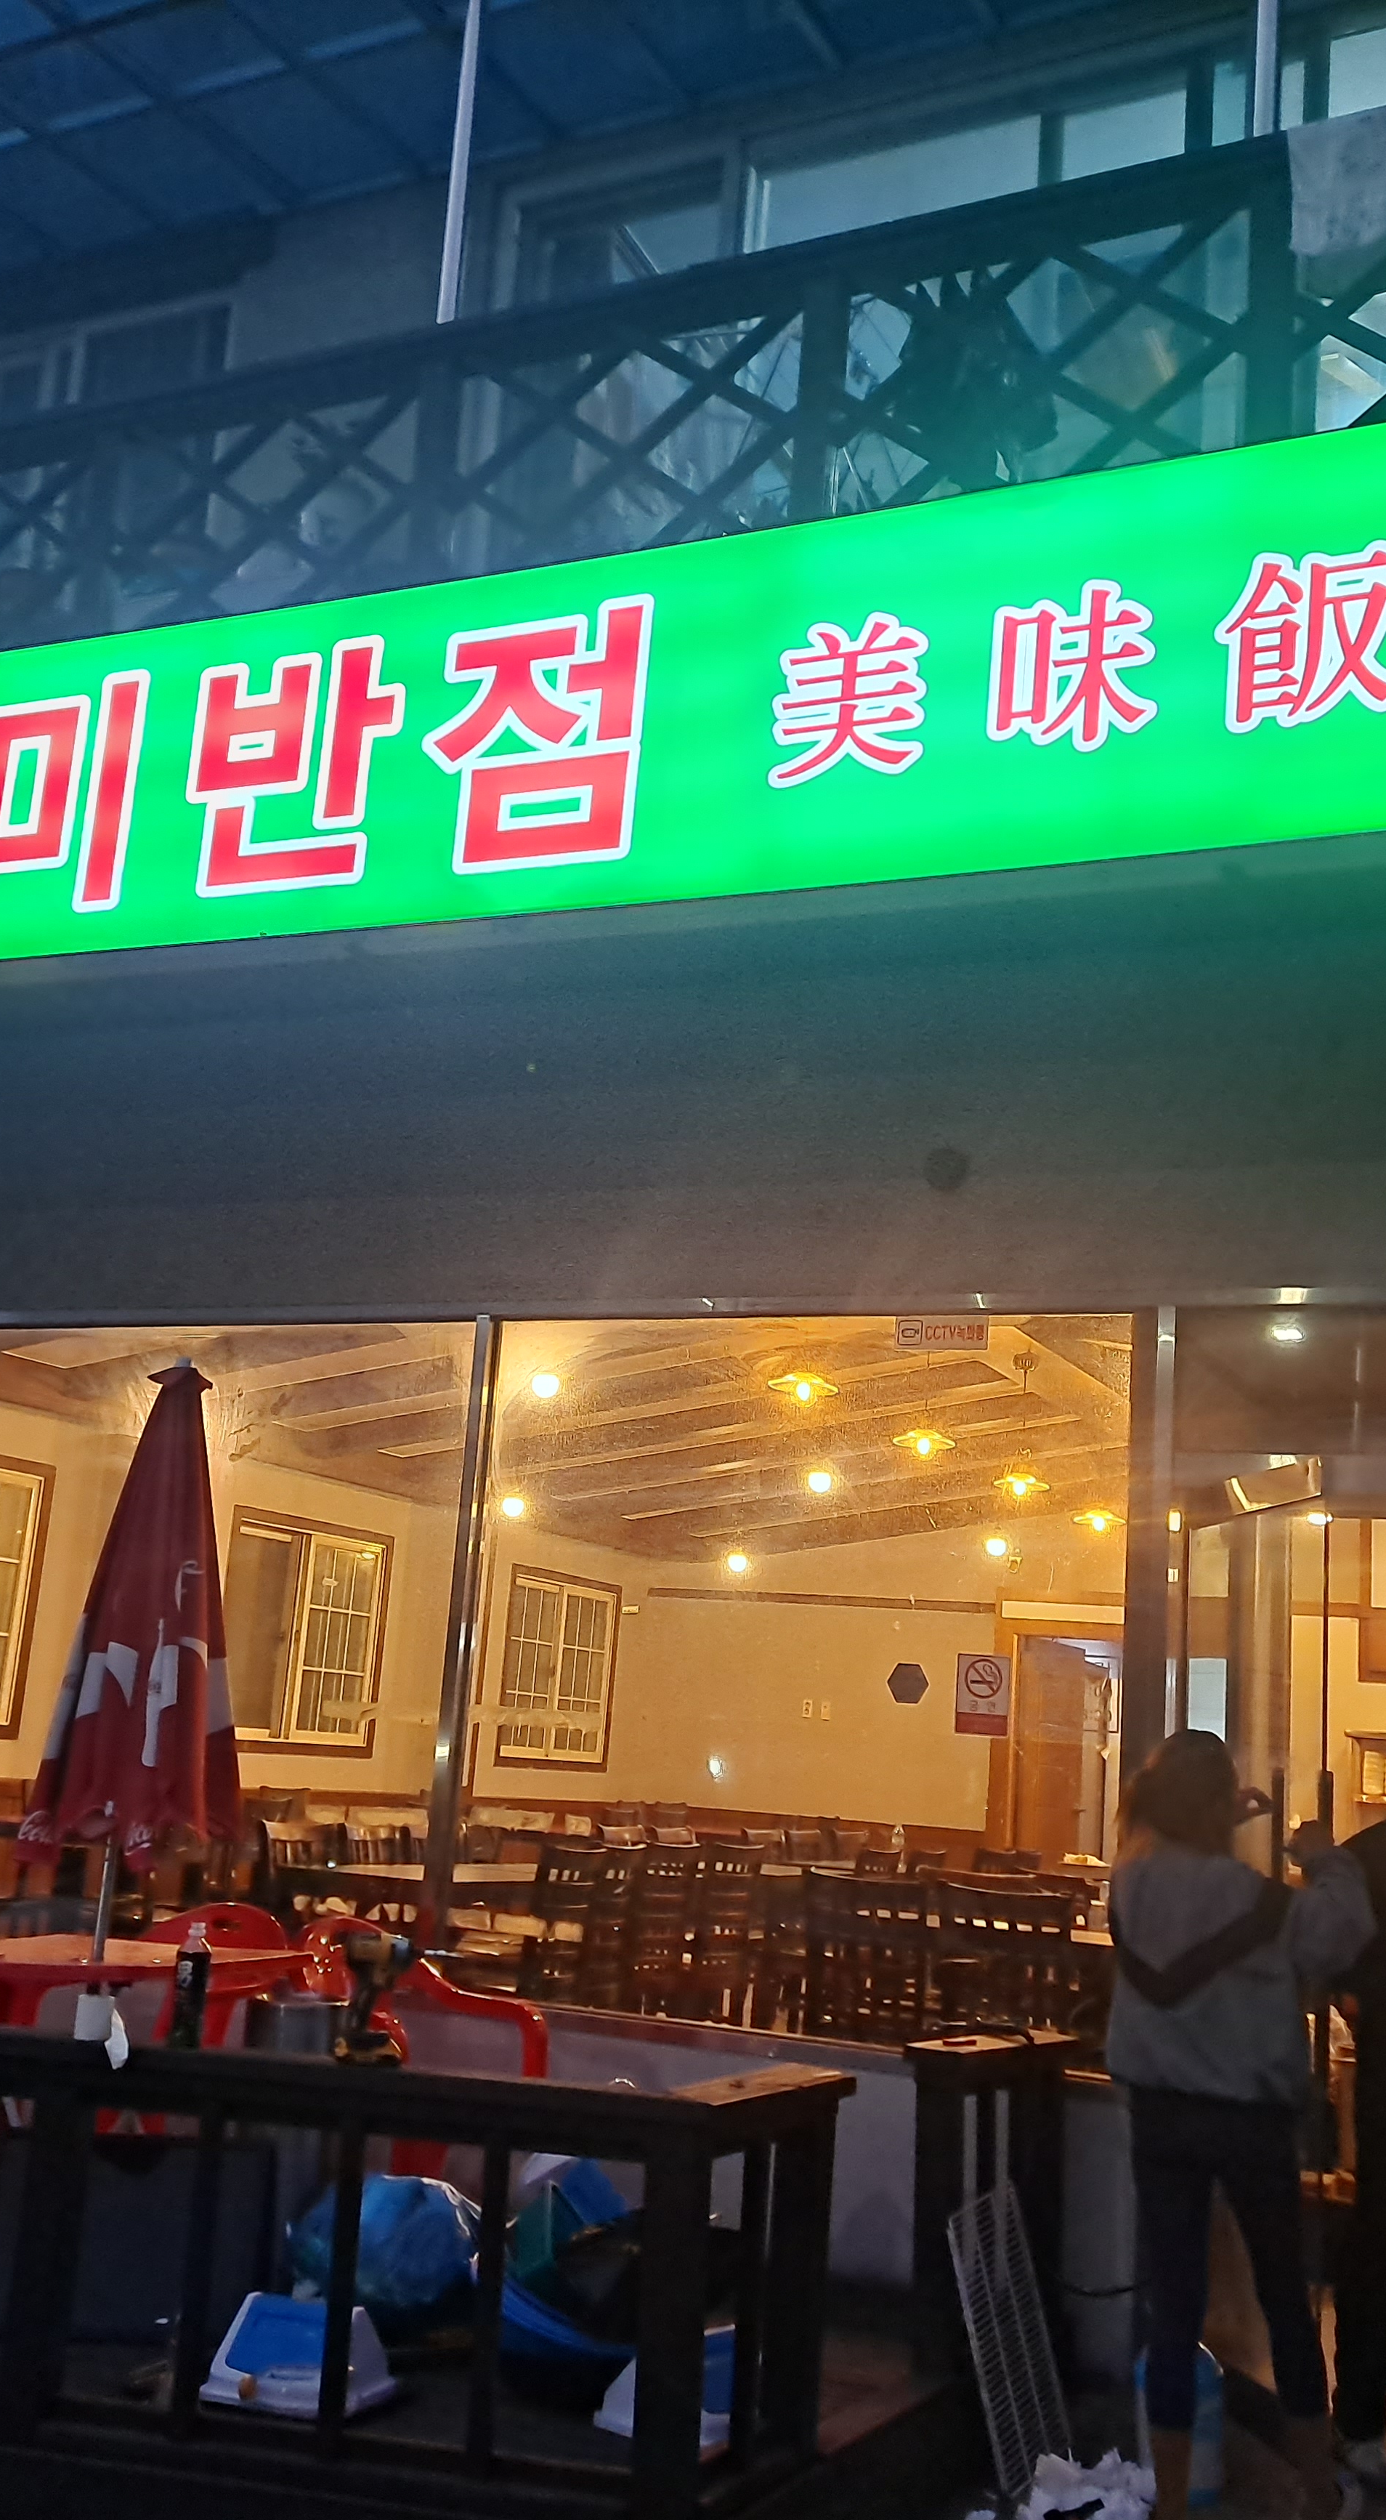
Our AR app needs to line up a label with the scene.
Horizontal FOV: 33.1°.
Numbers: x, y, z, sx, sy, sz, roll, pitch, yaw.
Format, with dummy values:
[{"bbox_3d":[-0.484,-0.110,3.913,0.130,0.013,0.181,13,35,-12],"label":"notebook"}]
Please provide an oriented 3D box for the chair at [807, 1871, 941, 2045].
[{"bbox_3d":[0.628,2.495,7.685,0.440,0.910,0.500,-2,-14,26],"label":"chair"}]

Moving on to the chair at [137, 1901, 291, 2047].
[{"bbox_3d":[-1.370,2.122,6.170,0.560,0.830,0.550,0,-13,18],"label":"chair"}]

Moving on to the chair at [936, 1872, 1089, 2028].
[{"bbox_3d":[1.039,2.476,7.464,0.440,0.910,0.500,-2,-14,26],"label":"chair"}]

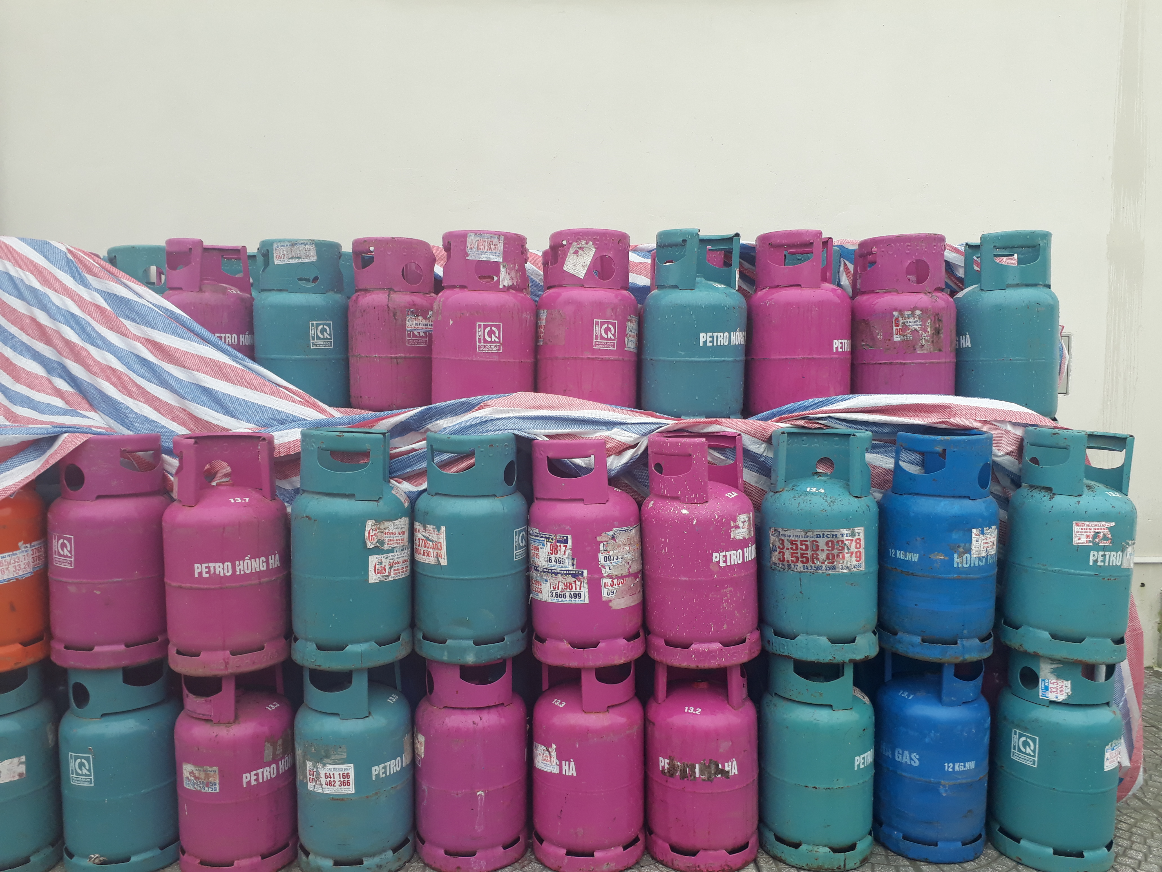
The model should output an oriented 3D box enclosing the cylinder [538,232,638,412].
[{"bbox_3d":[0.021,-0.299,2.705,0.304,0.585,0.304,0,4,0],"label":"cylinder"}]

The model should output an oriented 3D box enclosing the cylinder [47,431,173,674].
[{"bbox_3d":[-1.249,0.285,2.426,0.303,0.589,0.303,4,5,20],"label":"cylinder"}]

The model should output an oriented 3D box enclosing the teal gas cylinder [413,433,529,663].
[{"bbox_3d":[-0.298,0.287,2.469,0.304,0.585,0.304,1,4,0],"label":"teal gas cylinder"}]

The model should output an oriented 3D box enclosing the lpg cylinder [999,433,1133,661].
[{"bbox_3d":[1.318,0.280,2.445,0.304,0.585,0.304,0,4,-19],"label":"lpg cylinder"}]

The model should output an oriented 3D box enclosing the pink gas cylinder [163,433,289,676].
[{"bbox_3d":[-0.933,0.294,2.391,0.303,0.589,0.303,-4,7,-32],"label":"pink gas cylinder"}]

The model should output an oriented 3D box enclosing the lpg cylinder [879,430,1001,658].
[{"bbox_3d":[0.980,0.285,2.493,0.303,0.589,0.303,3,7,38],"label":"lpg cylinder"}]

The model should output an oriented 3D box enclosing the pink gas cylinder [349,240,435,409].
[{"bbox_3d":[-0.593,-0.327,2.933,0.303,0.589,0.303,-5,7,-41],"label":"pink gas cylinder"}]

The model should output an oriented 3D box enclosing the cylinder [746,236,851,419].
[{"bbox_3d":[0.656,-0.304,2.724,0.303,0.589,0.303,2,6,20],"label":"cylinder"}]

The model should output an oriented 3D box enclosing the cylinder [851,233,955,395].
[{"bbox_3d":[1.001,-0.297,2.809,0.303,0.589,0.303,-1,5,0],"label":"cylinder"}]

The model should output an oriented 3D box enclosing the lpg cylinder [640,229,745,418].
[{"bbox_3d":[0.331,-0.293,2.664,0.303,0.589,0.303,1,6,0],"label":"lpg cylinder"}]

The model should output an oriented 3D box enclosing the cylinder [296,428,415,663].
[{"bbox_3d":[-0.600,0.276,2.376,0.303,0.589,0.303,0,4,-11],"label":"cylinder"}]

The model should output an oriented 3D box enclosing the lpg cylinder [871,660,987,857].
[{"bbox_3d":[1.004,0.857,2.589,0.304,0.585,0.304,-2,5,-34],"label":"lpg cylinder"}]

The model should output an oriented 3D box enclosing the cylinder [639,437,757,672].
[{"bbox_3d":[0.320,0.290,2.442,0.304,0.585,0.304,-2,4,0],"label":"cylinder"}]

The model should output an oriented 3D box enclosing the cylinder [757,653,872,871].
[{"bbox_3d":[0.662,0.855,2.546,0.304,0.585,0.304,1,4,18],"label":"cylinder"}]

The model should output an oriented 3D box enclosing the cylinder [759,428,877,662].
[{"bbox_3d":[0.642,0.275,2.442,0.303,0.589,0.303,0,3,13],"label":"cylinder"}]

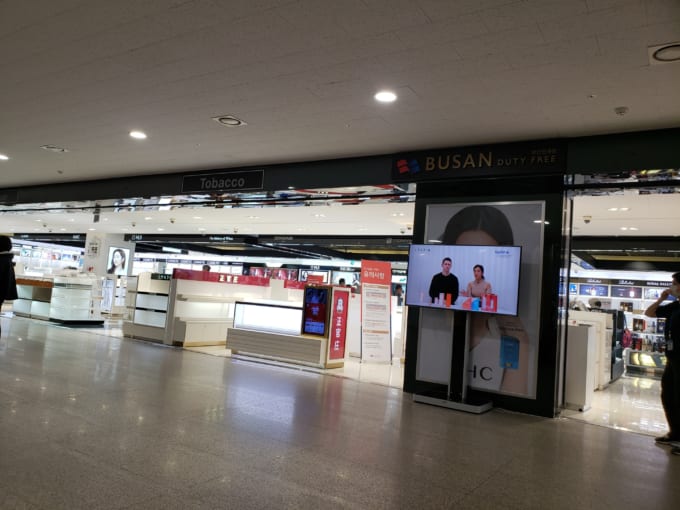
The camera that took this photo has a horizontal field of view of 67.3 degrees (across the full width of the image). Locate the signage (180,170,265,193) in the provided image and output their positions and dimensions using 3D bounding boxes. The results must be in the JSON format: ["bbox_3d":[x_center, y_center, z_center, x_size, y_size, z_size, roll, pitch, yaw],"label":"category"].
[{"bbox_3d":[-2.095,-1.279,8.941,1.888,0.305,0.060,2,-5,31],"label":"signage"}]

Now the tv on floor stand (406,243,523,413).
[{"bbox_3d":[1.455,0.842,6.324,1.460,1.970,0.420,2,-4,33],"label":"tv on floor stand"}]

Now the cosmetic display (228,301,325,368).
[{"bbox_3d":[-0.989,1.342,8.879,2.040,0.930,0.500,2,-3,27],"label":"cosmetic display"}]

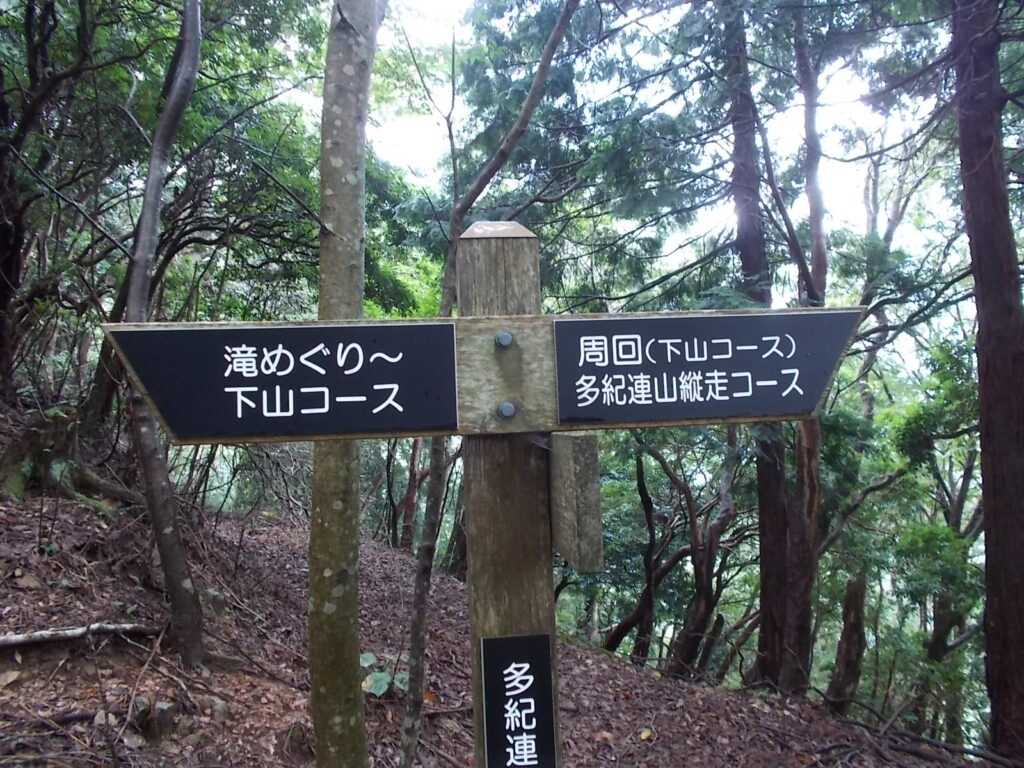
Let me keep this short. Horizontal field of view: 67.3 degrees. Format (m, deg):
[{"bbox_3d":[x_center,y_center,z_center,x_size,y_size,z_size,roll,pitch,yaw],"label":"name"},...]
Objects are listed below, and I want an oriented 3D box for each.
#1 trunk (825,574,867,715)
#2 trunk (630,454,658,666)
[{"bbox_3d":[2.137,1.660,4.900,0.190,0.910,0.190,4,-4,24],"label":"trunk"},{"bbox_3d":[0.934,1.239,5.400,0.180,1.500,0.160,-1,-4,10],"label":"trunk"}]

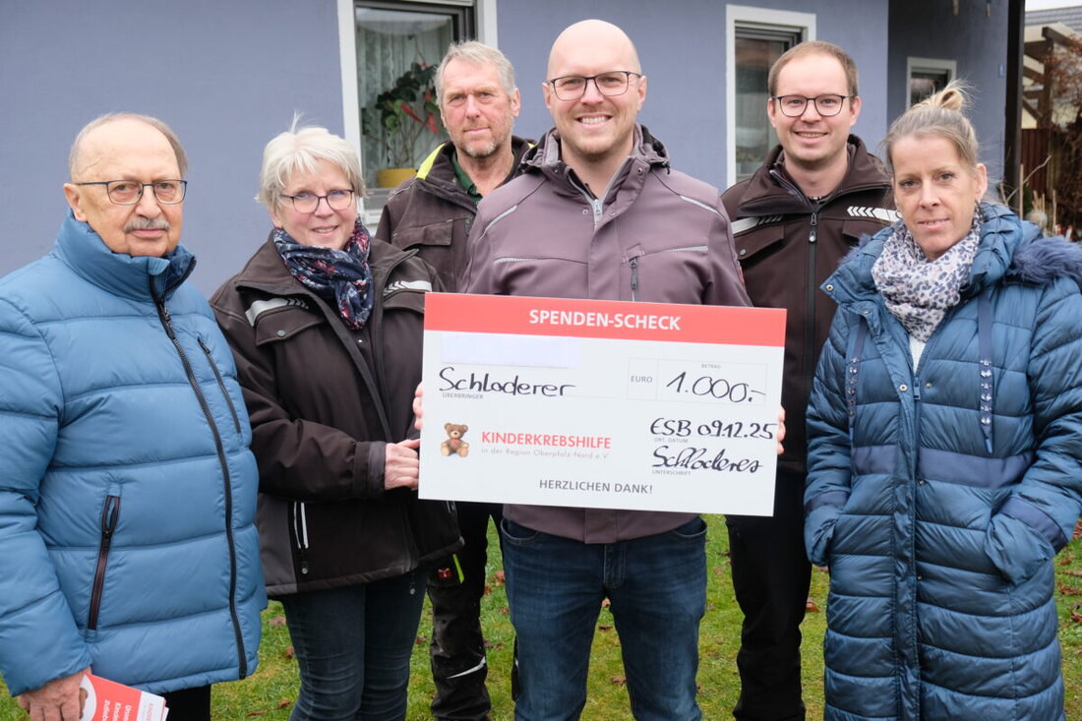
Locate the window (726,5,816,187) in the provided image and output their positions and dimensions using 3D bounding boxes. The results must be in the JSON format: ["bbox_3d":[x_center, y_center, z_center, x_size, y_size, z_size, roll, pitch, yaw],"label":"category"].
[{"bbox_3d":[1.672,-1.838,9.391,1.032,1.486,0.160,-9,11,-40],"label":"window"}]

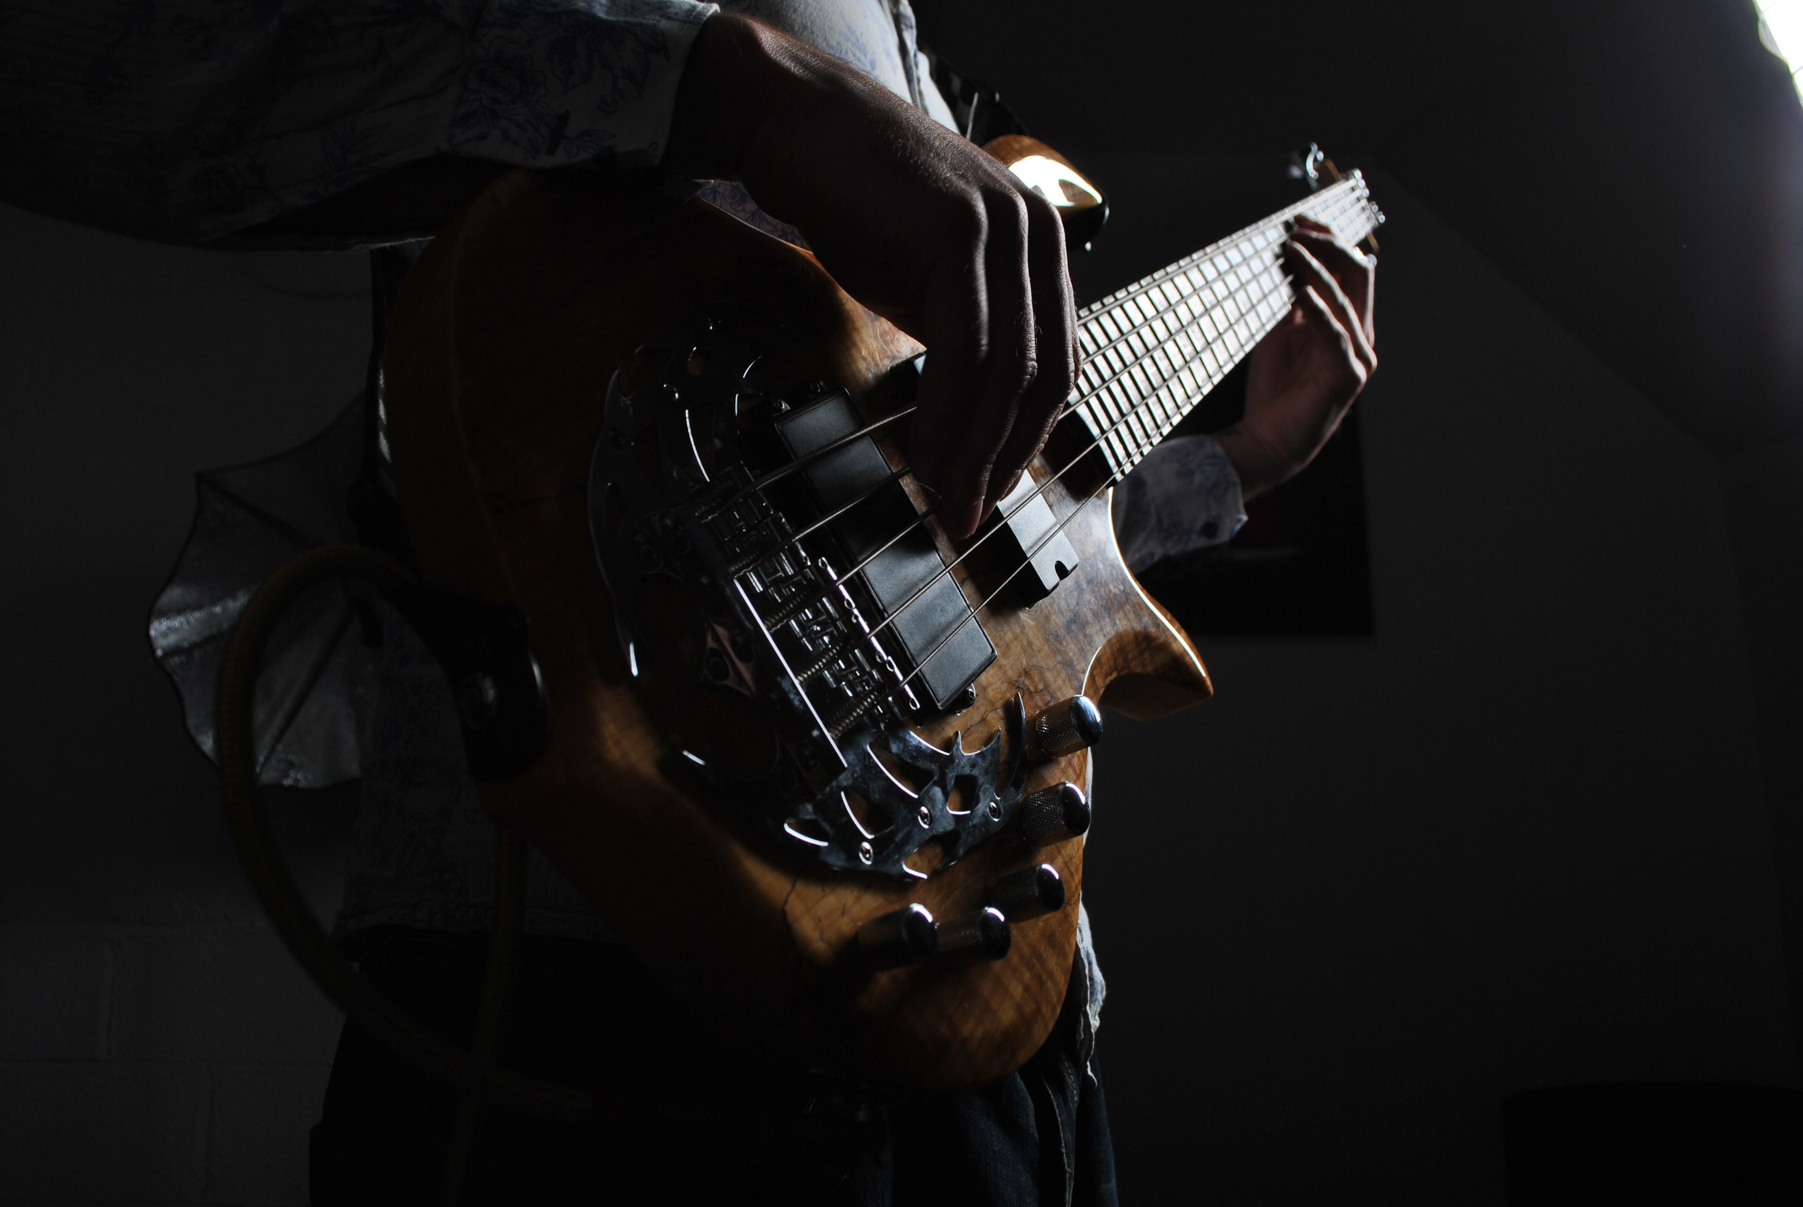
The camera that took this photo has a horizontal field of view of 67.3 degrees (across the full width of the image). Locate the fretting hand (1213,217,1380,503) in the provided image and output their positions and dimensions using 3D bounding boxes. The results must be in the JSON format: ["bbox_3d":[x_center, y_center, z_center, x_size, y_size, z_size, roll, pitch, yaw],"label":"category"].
[{"bbox_3d":[0.256,-0.159,0.875,0.095,0.175,0.100,17,3,18],"label":"fretting hand"}]

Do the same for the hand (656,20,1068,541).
[{"bbox_3d":[-0.012,-0.106,0.440,0.165,0.112,0.100,29,-2,-9],"label":"hand"}]

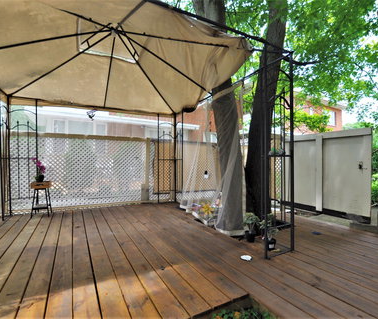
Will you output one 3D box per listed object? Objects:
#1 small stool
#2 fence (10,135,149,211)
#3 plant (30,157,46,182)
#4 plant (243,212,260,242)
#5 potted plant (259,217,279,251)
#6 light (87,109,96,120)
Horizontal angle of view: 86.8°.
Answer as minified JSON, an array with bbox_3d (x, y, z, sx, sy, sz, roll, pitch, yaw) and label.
[{"bbox_3d":[-2.455,0.652,3.335,0.265,0.560,0.250,0,-1,-20],"label":"small stool"},{"bbox_3d":[-2.030,0.235,4.070,2.470,1.420,0.090,0,-1,-26],"label":"fence"},{"bbox_3d":[-2.515,0.188,3.335,0.210,0.420,0.180,0,-1,-20],"label":"plant"},{"bbox_3d":[0.710,0.766,2.270,0.175,0.315,0.170,0,-1,18],"label":"plant"},{"bbox_3d":[0.828,0.752,2.060,0.180,0.335,0.170,0,-1,22],"label":"potted plant"},{"bbox_3d":[-1.836,-0.838,3.770,0.160,0.220,0.150,0,-1,-25],"label":"light"}]

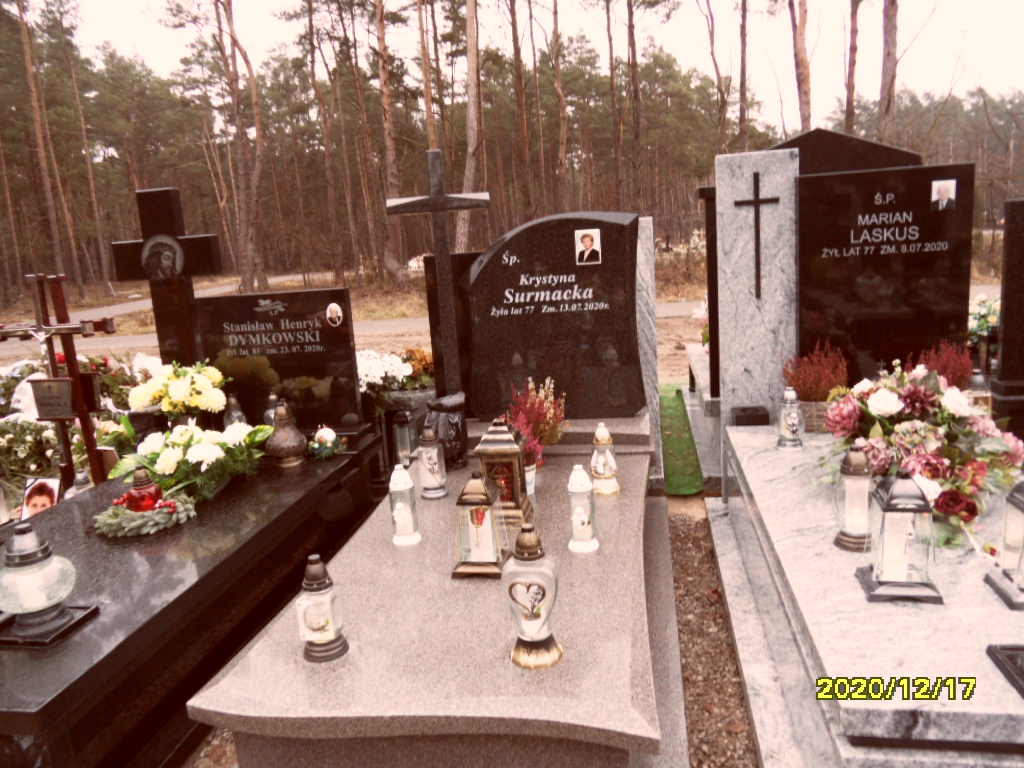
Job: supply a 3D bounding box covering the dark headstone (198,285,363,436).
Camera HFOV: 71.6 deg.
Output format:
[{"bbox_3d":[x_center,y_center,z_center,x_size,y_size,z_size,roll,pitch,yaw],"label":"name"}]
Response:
[{"bbox_3d":[-1.143,-0.112,3.506,0.775,0.672,0.070,-2,12,11],"label":"dark headstone"}]

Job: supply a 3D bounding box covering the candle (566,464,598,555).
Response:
[{"bbox_3d":[0.216,0.381,2.197,0.094,0.264,0.094,-2,12,11],"label":"candle"}]

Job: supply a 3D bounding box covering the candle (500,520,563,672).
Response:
[{"bbox_3d":[0.050,0.479,1.644,0.130,0.323,0.120,-2,12,9],"label":"candle"}]

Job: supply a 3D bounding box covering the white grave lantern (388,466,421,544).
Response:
[{"bbox_3d":[-0.330,0.356,2.111,0.093,0.225,0.093,-2,10,11],"label":"white grave lantern"}]

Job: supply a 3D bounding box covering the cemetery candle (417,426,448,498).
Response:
[{"bbox_3d":[-0.279,0.272,2.467,0.089,0.233,0.089,-2,11,10],"label":"cemetery candle"}]

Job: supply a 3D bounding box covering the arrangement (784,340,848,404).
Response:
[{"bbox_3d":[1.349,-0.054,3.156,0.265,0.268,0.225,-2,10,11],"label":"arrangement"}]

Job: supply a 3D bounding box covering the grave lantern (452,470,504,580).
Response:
[{"bbox_3d":[-0.091,0.364,1.883,0.130,0.258,0.126,-2,11,10],"label":"grave lantern"}]

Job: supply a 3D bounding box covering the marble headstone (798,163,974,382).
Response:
[{"bbox_3d":[1.469,-0.353,2.848,0.634,0.963,0.090,-2,11,10],"label":"marble headstone"}]

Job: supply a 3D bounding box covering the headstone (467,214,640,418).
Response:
[{"bbox_3d":[0.206,-0.303,3.415,0.820,0.950,0.100,-2,12,11],"label":"headstone"}]

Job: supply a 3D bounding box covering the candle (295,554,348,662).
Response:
[{"bbox_3d":[-0.465,0.536,1.729,0.112,0.250,0.107,-4,12,3],"label":"candle"}]

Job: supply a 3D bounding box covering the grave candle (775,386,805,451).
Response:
[{"bbox_3d":[1.021,0.126,2.613,0.097,0.218,0.097,-2,11,10],"label":"grave candle"}]

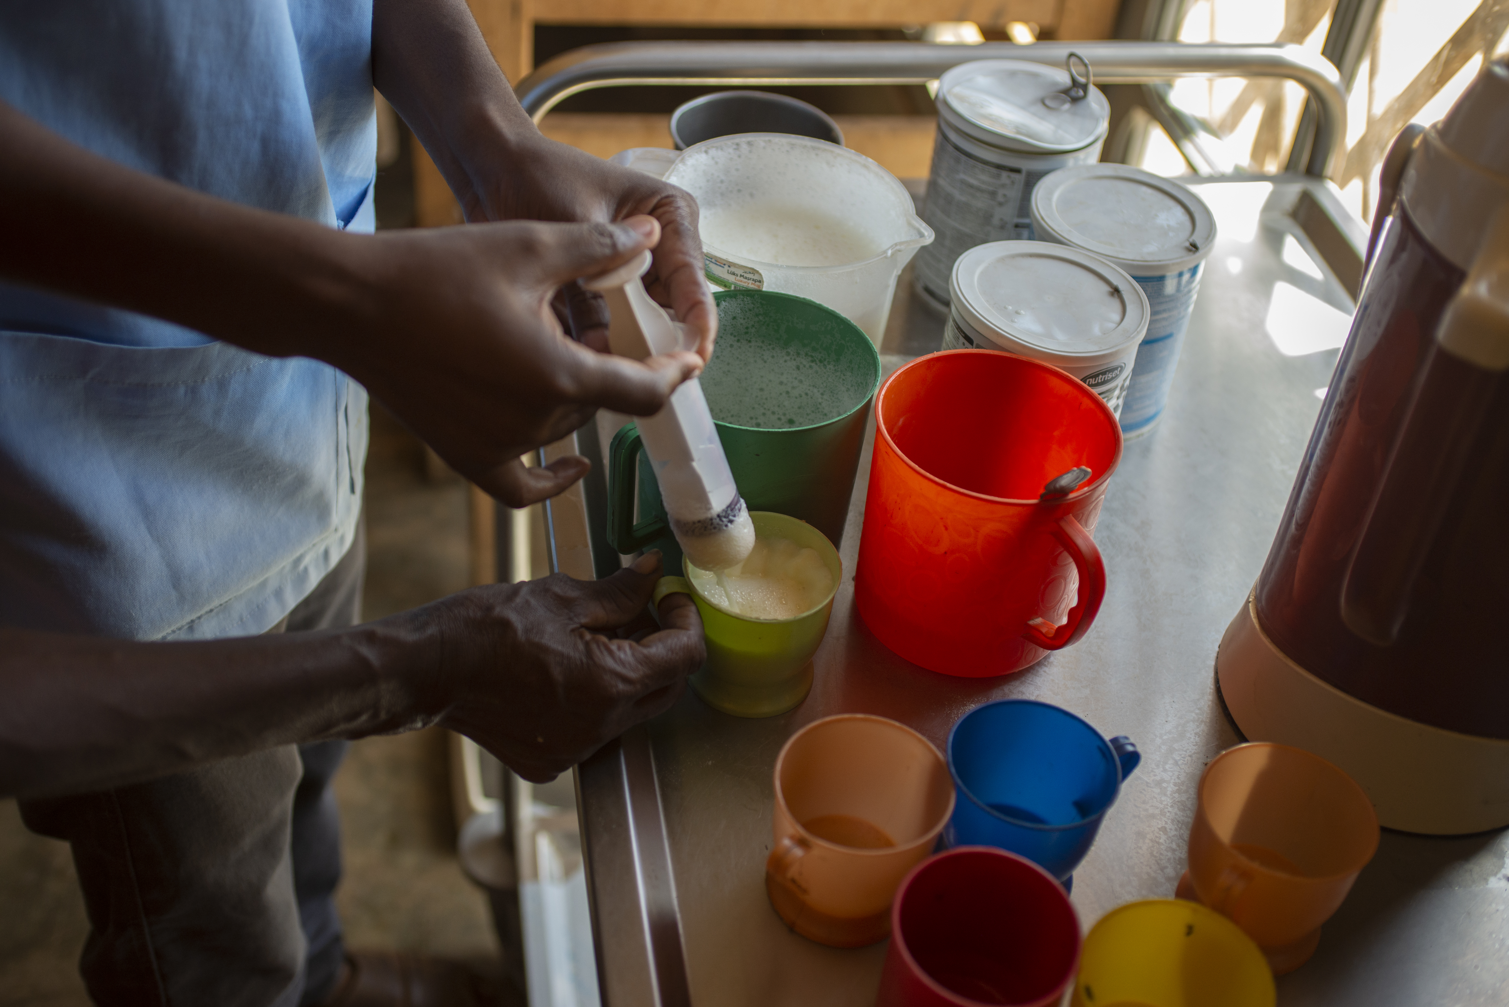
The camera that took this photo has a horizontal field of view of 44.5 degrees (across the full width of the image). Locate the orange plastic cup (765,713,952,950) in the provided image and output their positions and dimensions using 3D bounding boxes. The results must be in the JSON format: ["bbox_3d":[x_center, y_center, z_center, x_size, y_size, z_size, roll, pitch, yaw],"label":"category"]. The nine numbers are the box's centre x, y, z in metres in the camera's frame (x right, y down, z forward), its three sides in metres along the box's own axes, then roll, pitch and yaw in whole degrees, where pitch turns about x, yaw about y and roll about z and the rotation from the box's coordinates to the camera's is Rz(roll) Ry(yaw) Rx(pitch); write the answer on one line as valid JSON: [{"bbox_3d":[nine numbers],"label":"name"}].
[{"bbox_3d":[0.036,0.139,0.758,0.085,0.066,0.073,-26,50,-35],"label":"orange plastic cup"}]

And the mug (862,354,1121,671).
[{"bbox_3d":[0.114,0.013,0.889,0.116,0.116,0.137,-22,48,-32],"label":"mug"}]

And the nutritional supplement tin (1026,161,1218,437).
[{"bbox_3d":[0.199,-0.113,1.052,0.103,0.124,0.103,9,39,0],"label":"nutritional supplement tin"}]

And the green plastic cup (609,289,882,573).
[{"bbox_3d":[-0.015,-0.021,0.906,0.144,0.115,0.114,-24,49,-34],"label":"green plastic cup"}]

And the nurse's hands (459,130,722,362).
[{"bbox_3d":[-0.072,-0.111,0.810,0.120,0.090,0.080,29,43,23],"label":"nurse's hands"}]

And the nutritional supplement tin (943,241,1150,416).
[{"bbox_3d":[0.143,-0.058,0.975,0.102,0.124,0.102,5,39,-4],"label":"nutritional supplement tin"}]

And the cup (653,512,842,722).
[{"bbox_3d":[-0.006,0.053,0.857,0.084,0.066,0.073,2,39,-8],"label":"cup"}]

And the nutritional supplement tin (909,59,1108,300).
[{"bbox_3d":[0.154,-0.191,1.134,0.103,0.132,0.103,9,39,0],"label":"nutritional supplement tin"}]

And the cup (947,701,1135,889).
[{"bbox_3d":[0.118,0.130,0.784,0.086,0.066,0.071,-13,43,-24],"label":"cup"}]

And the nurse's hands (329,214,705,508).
[{"bbox_3d":[-0.095,-0.057,0.735,0.150,0.100,0.090,9,39,0],"label":"nurse's hands"}]

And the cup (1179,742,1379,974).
[{"bbox_3d":[0.212,0.153,0.773,0.073,0.066,0.085,35,45,29],"label":"cup"}]

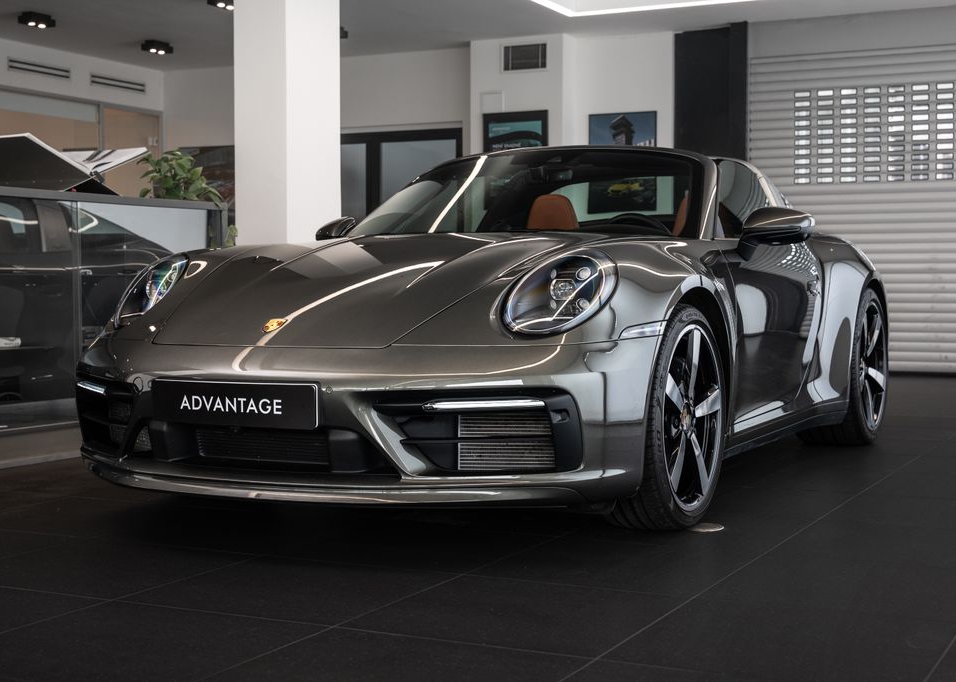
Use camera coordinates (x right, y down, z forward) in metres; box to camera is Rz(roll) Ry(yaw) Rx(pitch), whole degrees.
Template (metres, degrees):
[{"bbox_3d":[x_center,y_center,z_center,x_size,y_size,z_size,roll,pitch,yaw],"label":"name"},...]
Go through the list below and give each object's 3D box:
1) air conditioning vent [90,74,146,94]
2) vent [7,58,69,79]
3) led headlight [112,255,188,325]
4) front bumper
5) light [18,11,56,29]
[{"bbox_3d":[-3.565,-2.552,13.249,0.050,0.100,0.745,1,3,29],"label":"air conditioning vent"},{"bbox_3d":[-4.059,-2.516,12.364,0.050,0.100,0.745,1,3,29],"label":"vent"},{"bbox_3d":[-1.010,-0.160,4.138,0.270,0.235,0.360,1,3,28],"label":"led headlight"},{"bbox_3d":[-0.473,0.200,3.691,1.800,0.440,0.680,1,3,28],"label":"front bumper"},{"bbox_3d":[-3.610,-2.619,10.933,0.120,0.095,0.280,1,3,27],"label":"light"}]

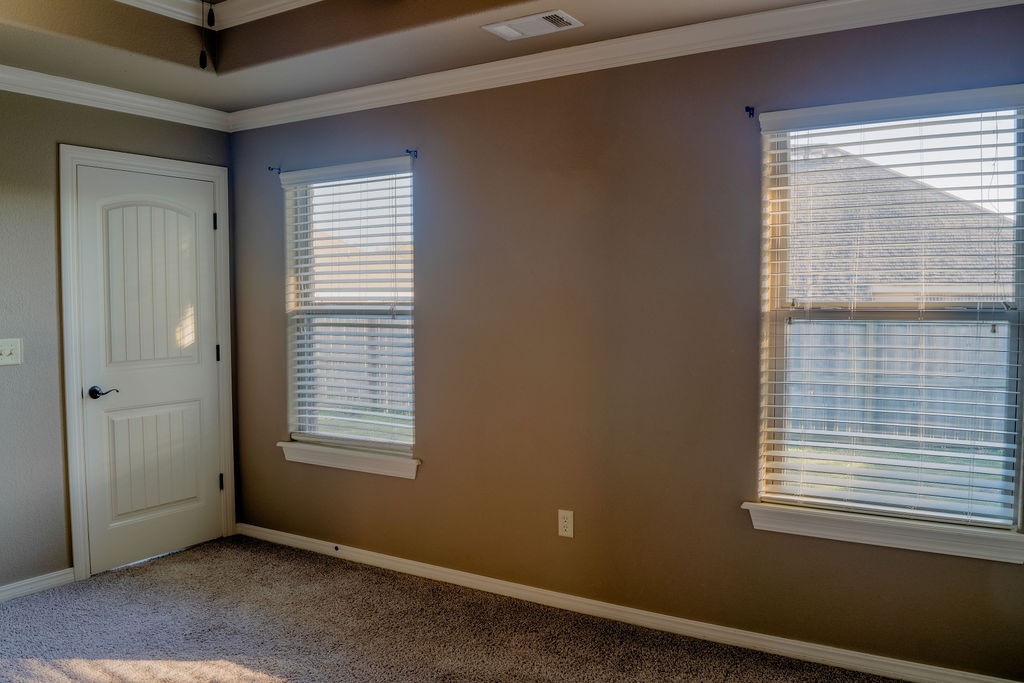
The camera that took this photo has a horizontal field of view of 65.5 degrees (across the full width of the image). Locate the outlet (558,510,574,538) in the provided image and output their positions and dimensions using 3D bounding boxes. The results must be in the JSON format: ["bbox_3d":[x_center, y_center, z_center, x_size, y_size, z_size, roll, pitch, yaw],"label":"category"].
[{"bbox_3d":[0.234,0.799,3.477,0.069,0.116,0.012,2,4,31],"label":"outlet"}]

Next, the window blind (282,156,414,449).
[{"bbox_3d":[-0.832,-0.168,4.084,0.884,1.451,0.070,2,4,31],"label":"window blind"}]

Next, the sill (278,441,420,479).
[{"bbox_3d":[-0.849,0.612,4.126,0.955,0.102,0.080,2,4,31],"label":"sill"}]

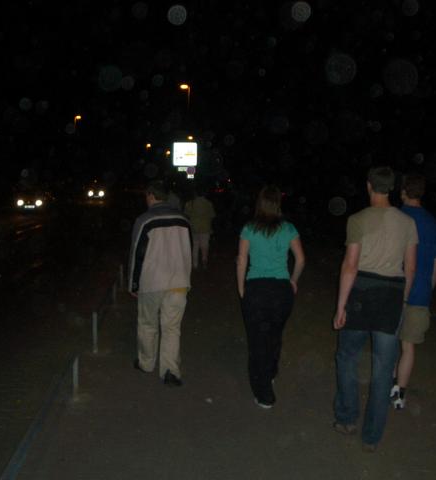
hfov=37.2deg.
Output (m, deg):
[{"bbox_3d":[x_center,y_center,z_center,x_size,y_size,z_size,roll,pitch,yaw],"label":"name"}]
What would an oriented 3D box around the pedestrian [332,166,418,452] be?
[{"bbox_3d":[1.030,0.433,4.230,0.530,1.804,0.470,0,5,-5],"label":"pedestrian"}]

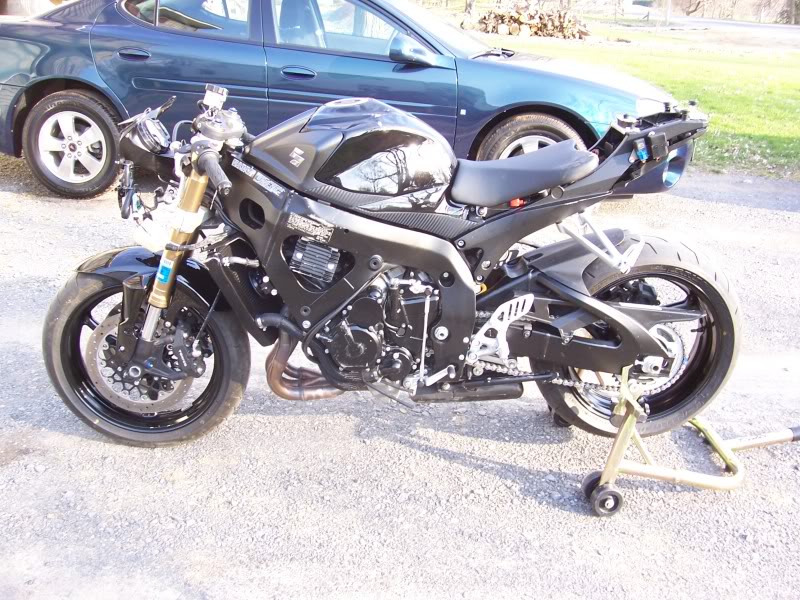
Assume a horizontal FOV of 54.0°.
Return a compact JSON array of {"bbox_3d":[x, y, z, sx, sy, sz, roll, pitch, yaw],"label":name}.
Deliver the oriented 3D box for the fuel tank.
[{"bbox_3d":[-0.125,-0.394,2.067,0.550,0.265,0.310,1,21,-3],"label":"fuel tank"}]

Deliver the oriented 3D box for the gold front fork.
[{"bbox_3d":[-0.569,-0.163,2.030,0.056,0.423,0.056,21,19,-6],"label":"gold front fork"}]

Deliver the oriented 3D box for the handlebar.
[{"bbox_3d":[-0.431,-0.298,1.852,0.042,0.042,0.171,-9,44,-27],"label":"handlebar"}]

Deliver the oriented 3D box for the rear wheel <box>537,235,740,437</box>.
[{"bbox_3d":[0.678,0.116,2.299,0.630,0.630,0.180,1,21,-3],"label":"rear wheel"}]

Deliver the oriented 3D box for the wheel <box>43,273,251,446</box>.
[{"bbox_3d":[-0.726,0.158,2.266,0.600,0.600,0.122,3,21,1],"label":"wheel"}]

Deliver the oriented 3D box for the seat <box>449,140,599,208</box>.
[{"bbox_3d":[0.313,-0.346,2.103,0.380,0.160,0.265,1,21,-3],"label":"seat"}]

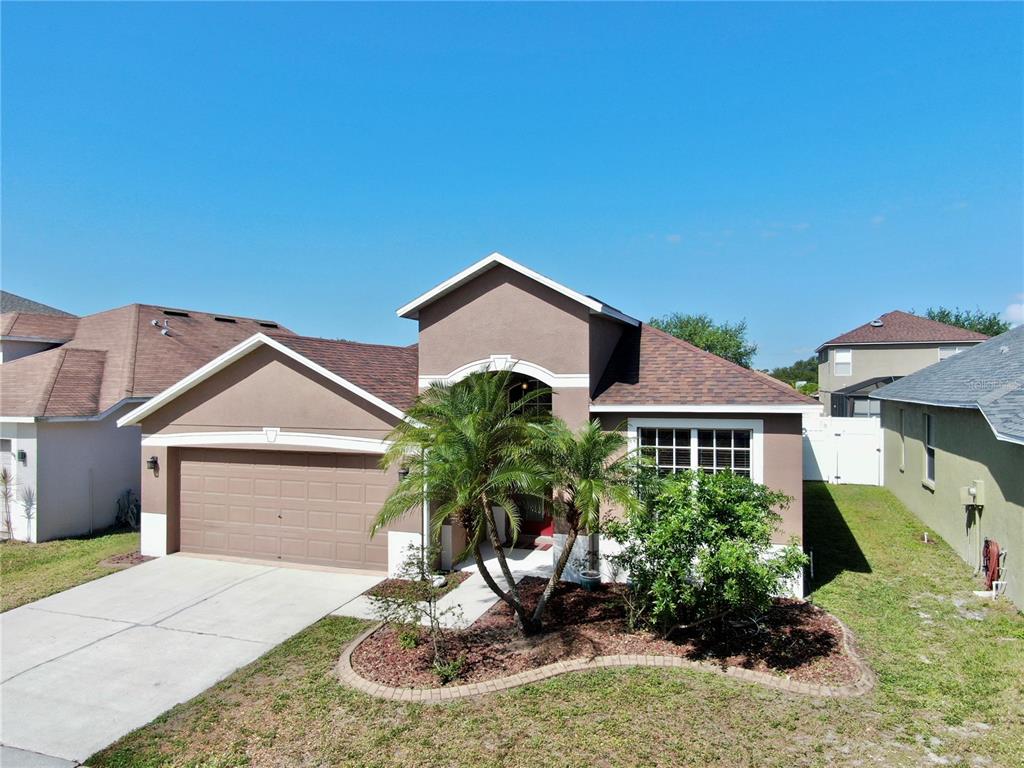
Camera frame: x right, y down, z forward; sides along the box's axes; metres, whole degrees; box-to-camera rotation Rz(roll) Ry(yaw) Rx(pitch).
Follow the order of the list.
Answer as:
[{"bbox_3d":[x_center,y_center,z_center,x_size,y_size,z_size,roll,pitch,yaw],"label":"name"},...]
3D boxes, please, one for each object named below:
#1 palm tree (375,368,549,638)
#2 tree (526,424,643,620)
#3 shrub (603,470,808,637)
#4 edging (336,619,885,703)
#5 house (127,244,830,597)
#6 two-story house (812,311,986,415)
[{"bbox_3d":[-0.670,1.530,9.500,2.350,3.500,2.300,0,0,0],"label":"palm tree"},{"bbox_3d":[1.000,1.860,9.750,1.650,2.850,1.600,0,0,19],"label":"tree"},{"bbox_3d":[2.650,2.220,9.650,2.700,2.150,2.200,0,0,19],"label":"shrub"},{"bbox_3d":[1.200,3.280,8.900,6.900,0.140,3.000,0,0,0],"label":"edging"},{"bbox_3d":[1.032,0.330,19.038,12.800,5.900,16.500,0,0,19],"label":"house"},{"bbox_3d":[25.039,-0.820,46.360,9.600,8.200,10.500,0,0,19],"label":"two-story house"}]

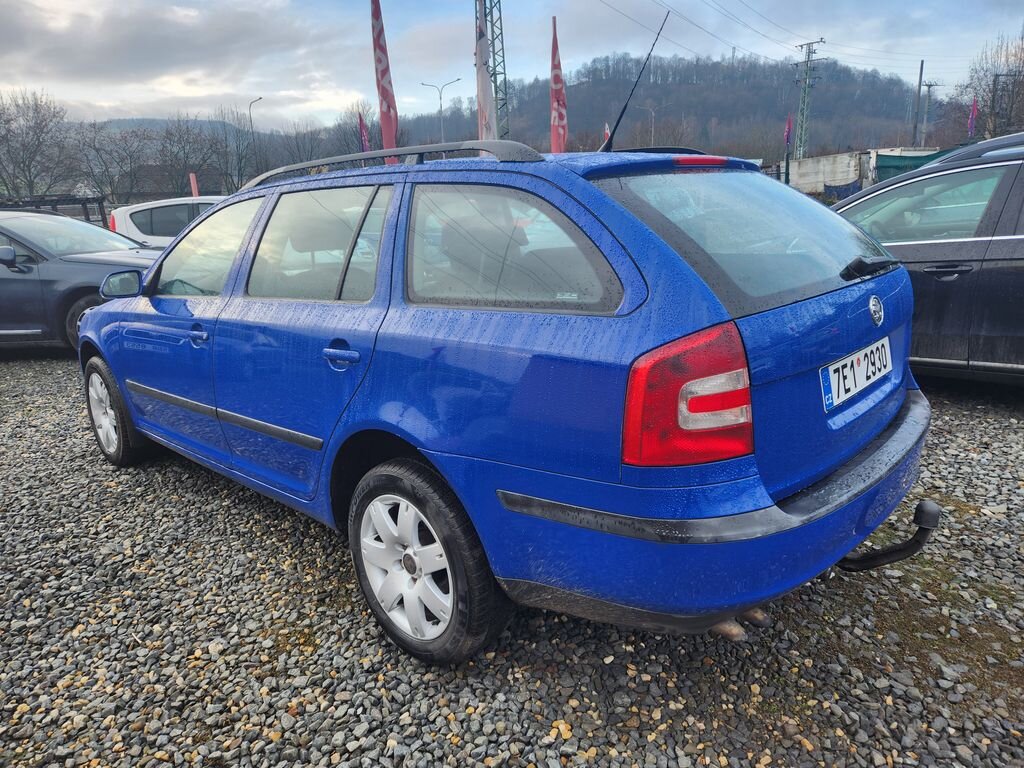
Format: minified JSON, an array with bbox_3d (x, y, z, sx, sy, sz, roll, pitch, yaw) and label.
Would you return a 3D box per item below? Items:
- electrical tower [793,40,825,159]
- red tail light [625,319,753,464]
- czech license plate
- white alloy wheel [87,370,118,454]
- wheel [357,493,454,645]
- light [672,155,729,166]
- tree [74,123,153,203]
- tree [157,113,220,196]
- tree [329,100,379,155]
[{"bbox_3d":[29.812,-26.242,69.913,3.800,16.923,1.300,9,18,35],"label":"electrical tower"},{"bbox_3d":[0.375,0.026,1.396,0.205,0.300,0.260,11,19,41],"label":"red tail light"},{"bbox_3d":[0.953,-0.037,1.862,0.015,0.110,0.520,-5,8,46],"label":"czech license plate"},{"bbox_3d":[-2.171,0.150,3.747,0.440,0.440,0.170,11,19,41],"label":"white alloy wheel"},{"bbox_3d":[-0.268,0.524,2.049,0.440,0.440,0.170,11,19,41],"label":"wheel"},{"bbox_3d":[0.563,-0.660,2.013,0.050,0.030,0.335,11,19,41],"label":"light"},{"bbox_3d":[-23.337,-12.050,41.111,4.612,7.051,4.612,-9,16,-27],"label":"tree"},{"bbox_3d":[-18.964,-12.395,41.059,3.775,7.474,3.775,-8,16,-23],"label":"tree"},{"bbox_3d":[-11.566,-16.350,51.462,3.695,9.504,3.695,-5,15,-11],"label":"tree"}]

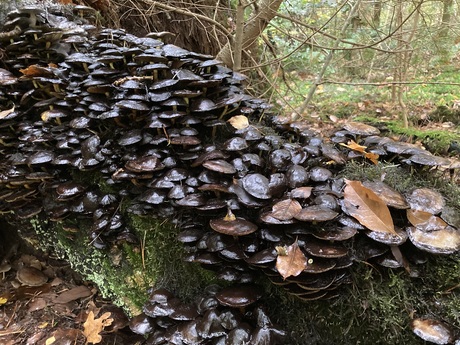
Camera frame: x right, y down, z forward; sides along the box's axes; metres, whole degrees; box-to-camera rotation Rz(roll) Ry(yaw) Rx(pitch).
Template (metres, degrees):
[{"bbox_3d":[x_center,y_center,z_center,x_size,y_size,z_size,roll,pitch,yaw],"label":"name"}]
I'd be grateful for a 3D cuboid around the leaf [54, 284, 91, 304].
[{"bbox_3d":[-0.397,0.311,0.935,0.041,0.015,0.083,20,30,38],"label":"leaf"}]

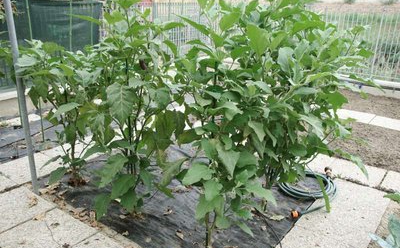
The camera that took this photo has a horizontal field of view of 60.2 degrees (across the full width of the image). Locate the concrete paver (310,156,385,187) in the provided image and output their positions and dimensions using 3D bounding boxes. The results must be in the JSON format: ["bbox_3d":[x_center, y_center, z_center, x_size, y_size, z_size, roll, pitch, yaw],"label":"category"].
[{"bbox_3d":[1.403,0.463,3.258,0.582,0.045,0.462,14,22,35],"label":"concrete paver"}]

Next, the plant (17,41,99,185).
[{"bbox_3d":[-1.103,-0.045,2.758,0.554,1.164,0.554,-7,20,-22],"label":"plant"}]

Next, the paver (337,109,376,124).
[{"bbox_3d":[2.223,-0.084,4.947,0.476,0.045,0.490,14,22,35],"label":"paver"}]

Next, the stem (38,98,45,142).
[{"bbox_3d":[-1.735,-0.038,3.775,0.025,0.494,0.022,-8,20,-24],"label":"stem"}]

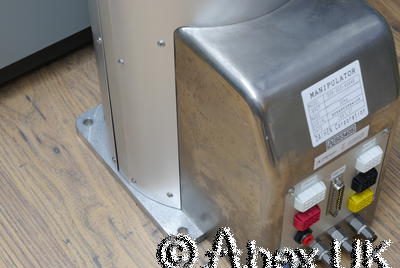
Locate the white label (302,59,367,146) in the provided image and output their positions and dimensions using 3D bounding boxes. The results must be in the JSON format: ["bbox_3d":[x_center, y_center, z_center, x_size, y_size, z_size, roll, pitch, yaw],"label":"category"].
[{"bbox_3d":[0.116,-0.026,0.732,0.065,0.054,0.002,-29,30,-24],"label":"white label"}]

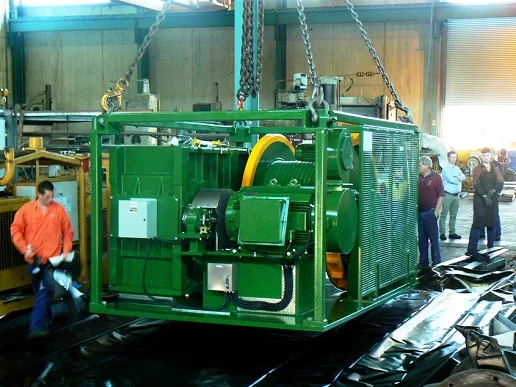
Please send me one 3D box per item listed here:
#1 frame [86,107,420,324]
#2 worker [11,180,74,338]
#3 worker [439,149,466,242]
[{"bbox_3d":[0.181,0.200,11.043,2.740,2.170,3.830,1,2,24],"label":"frame"},{"bbox_3d":[-2.370,0.700,9.850,0.640,1.690,0.560,0,4,-9],"label":"worker"},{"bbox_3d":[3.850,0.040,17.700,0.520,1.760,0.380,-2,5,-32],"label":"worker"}]

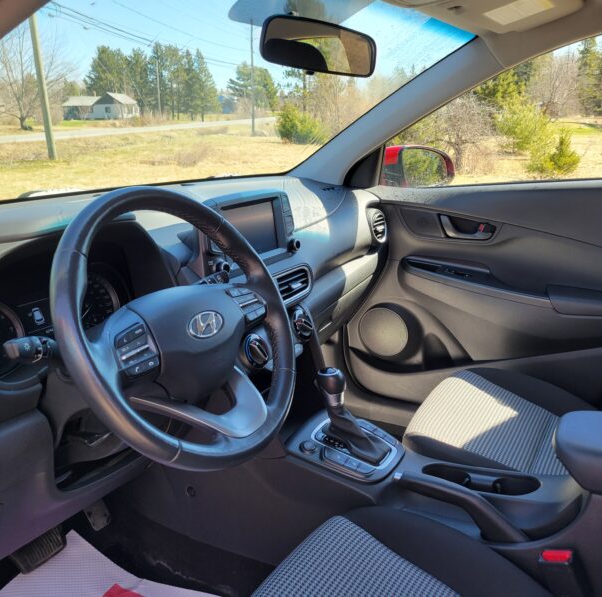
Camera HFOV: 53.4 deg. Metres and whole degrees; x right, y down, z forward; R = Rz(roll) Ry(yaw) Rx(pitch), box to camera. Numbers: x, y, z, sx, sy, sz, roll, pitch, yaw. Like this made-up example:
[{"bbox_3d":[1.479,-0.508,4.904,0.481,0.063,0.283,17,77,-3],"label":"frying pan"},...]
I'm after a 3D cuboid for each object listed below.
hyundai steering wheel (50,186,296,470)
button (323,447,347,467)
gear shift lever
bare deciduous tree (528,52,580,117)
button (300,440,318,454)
[{"bbox_3d":[-0.157,0.038,0.769,0.105,0.370,0.370,-26,-1,34],"label":"hyundai steering wheel"},{"bbox_3d":[0.063,0.286,1.078,0.045,0.011,0.023,16,23,26],"label":"button"},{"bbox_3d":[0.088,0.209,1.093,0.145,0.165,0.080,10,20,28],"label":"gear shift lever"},{"bbox_3d":[24.488,-20.662,58.000,5.000,6.300,5.000,7,19,21],"label":"bare deciduous tree"},{"bbox_3d":[0.014,0.274,1.097,0.030,0.011,0.030,5,21,-2],"label":"button"}]

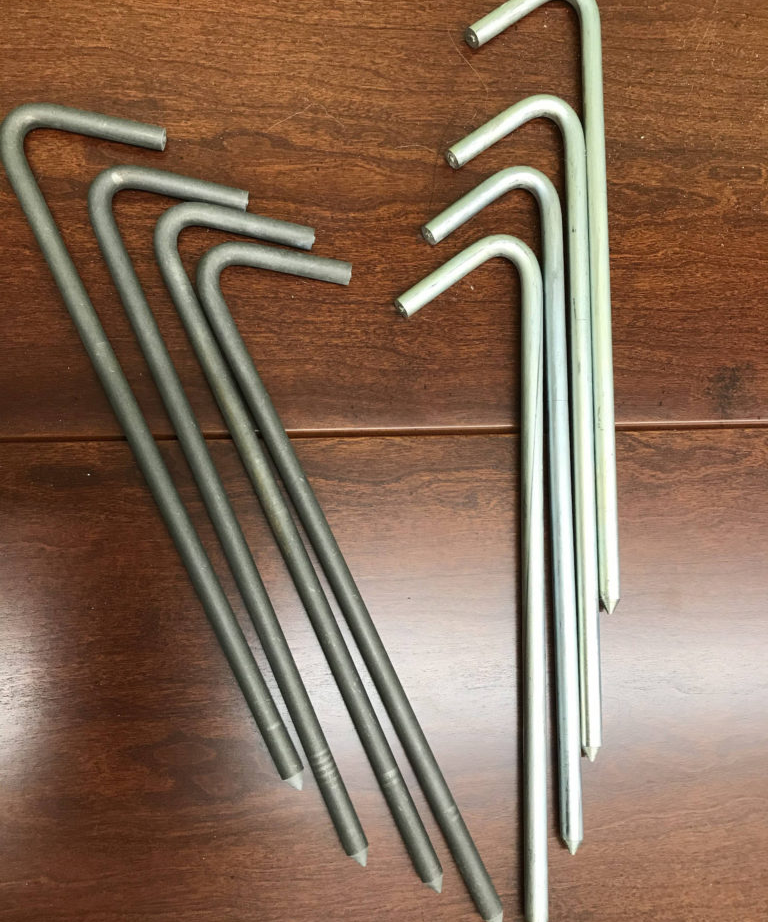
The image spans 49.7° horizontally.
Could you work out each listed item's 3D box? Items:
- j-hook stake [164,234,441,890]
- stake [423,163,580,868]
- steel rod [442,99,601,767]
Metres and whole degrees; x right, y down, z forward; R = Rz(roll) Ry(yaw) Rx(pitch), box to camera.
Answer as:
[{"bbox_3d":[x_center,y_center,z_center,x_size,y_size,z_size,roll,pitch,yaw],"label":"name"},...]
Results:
[{"bbox_3d":[-0.012,0.024,0.359,0.070,0.009,0.314,-23,86,-10],"label":"j-hook stake"},{"bbox_3d":[0.052,0.014,0.370,0.067,0.009,0.308,1,83,-8],"label":"stake"},{"bbox_3d":[0.063,-0.022,0.376,0.067,0.009,0.308,1,83,-8],"label":"steel rod"}]

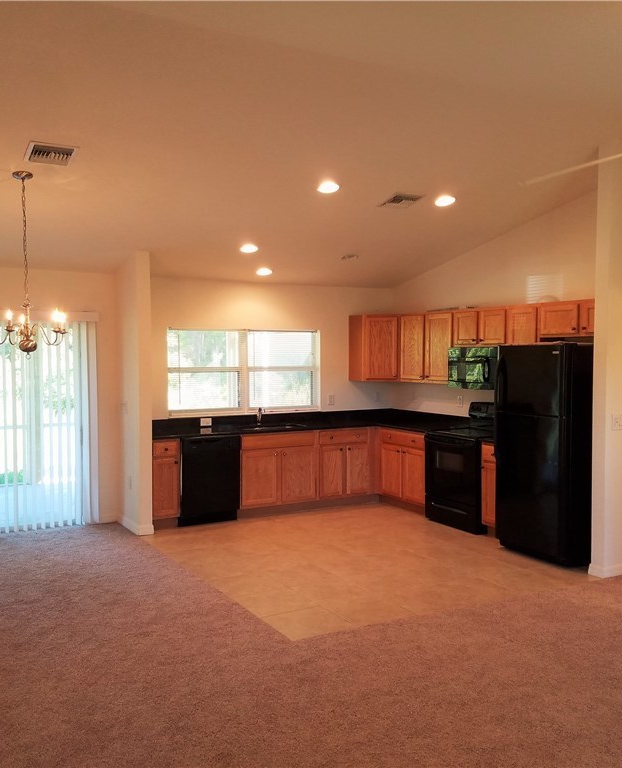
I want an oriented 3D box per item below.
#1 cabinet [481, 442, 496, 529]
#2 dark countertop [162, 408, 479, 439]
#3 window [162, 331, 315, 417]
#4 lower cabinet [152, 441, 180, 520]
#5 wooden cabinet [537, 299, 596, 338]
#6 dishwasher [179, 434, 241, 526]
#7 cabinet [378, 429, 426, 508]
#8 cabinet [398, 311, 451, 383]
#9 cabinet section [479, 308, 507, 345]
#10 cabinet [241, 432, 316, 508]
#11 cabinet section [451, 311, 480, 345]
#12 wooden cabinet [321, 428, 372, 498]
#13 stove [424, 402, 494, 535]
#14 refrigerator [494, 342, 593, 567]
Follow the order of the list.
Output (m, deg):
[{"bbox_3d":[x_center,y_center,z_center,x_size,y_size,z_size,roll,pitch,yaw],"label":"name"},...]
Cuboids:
[{"bbox_3d":[1.958,0.938,7.147,0.627,0.785,0.390,-2,3,-31],"label":"cabinet"},{"bbox_3d":[-0.055,0.438,7.995,3.232,0.140,1.542,-1,3,-29],"label":"dark countertop"},{"bbox_3d":[-0.707,-0.132,8.436,1.810,0.890,0.050,-2,3,-31],"label":"window"},{"bbox_3d":[-1.521,0.911,7.581,0.290,0.785,0.639,-2,3,-31],"label":"lower cabinet"},{"bbox_3d":[2.391,-0.555,6.568,0.328,0.302,0.920,-1,3,-29],"label":"wooden cabinet"},{"bbox_3d":[-1.118,0.951,7.787,0.610,0.865,0.619,-2,3,-31],"label":"dishwasher"},{"bbox_3d":[1.224,0.877,8.386,0.620,0.776,0.897,-1,3,-29],"label":"cabinet"},{"bbox_3d":[1.362,-0.392,8.389,0.325,0.748,0.845,-2,3,-31],"label":"cabinet"},{"bbox_3d":[1.864,-0.544,7.441,0.330,0.378,0.382,-2,3,-30],"label":"cabinet section"},{"bbox_3d":[-0.458,0.885,8.302,0.902,0.776,0.620,-1,3,-29],"label":"cabinet"},{"bbox_3d":[1.675,-0.557,7.772,0.330,0.378,0.381,-2,3,-30],"label":"cabinet section"},{"bbox_3d":[0.253,0.868,8.703,0.720,0.776,0.620,-1,3,-29],"label":"wooden cabinet"},{"bbox_3d":[1.623,0.806,7.643,0.652,1.165,0.765,-2,3,-31],"label":"stove"},{"bbox_3d":[2.132,0.550,6.546,0.823,1.775,0.730,-2,3,-31],"label":"refrigerator"}]

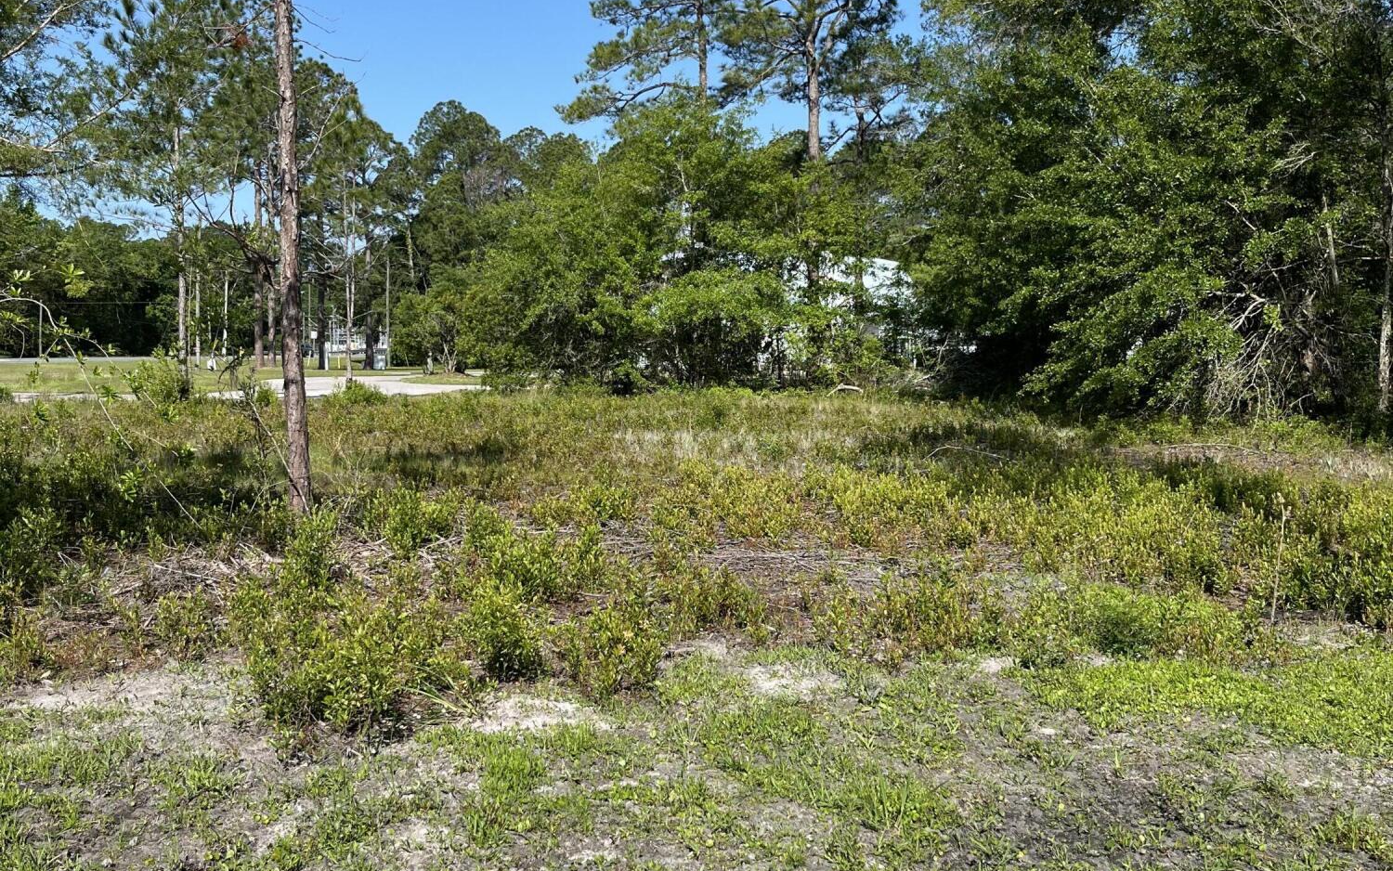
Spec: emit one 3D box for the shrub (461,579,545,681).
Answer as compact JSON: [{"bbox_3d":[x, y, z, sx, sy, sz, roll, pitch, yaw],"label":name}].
[{"bbox_3d":[-0.907,0.895,6.536,0.405,0.412,0.373,0,4,0],"label":"shrub"}]

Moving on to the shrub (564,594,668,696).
[{"bbox_3d":[-0.362,0.925,6.270,0.469,0.390,0.431,0,4,0],"label":"shrub"}]

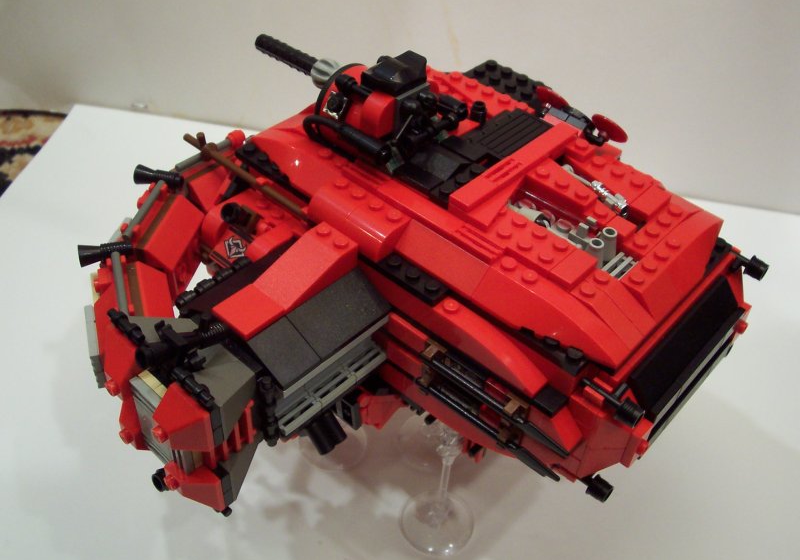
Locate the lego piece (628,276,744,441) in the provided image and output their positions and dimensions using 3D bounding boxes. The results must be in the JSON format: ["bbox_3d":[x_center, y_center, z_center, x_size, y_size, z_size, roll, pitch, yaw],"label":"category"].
[{"bbox_3d":[0.095,0.024,0.281,0.014,0.021,0.064,33,50,27],"label":"lego piece"}]

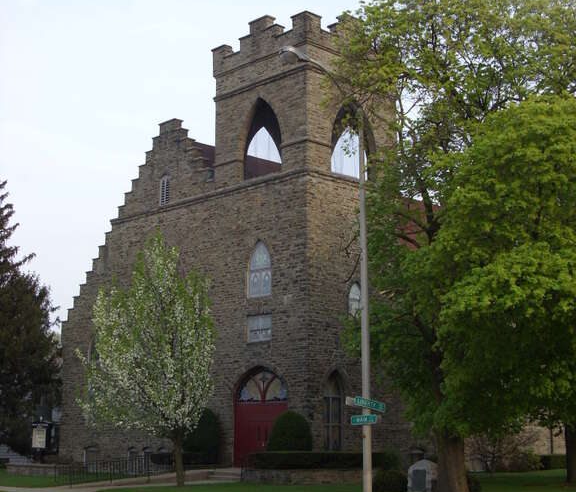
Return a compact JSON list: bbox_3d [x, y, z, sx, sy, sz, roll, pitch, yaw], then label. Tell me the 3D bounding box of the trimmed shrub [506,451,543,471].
[{"bbox_3d":[8.947,8.152,47.000,1.300,0.900,1.400,9,-12,-42],"label":"trimmed shrub"}]

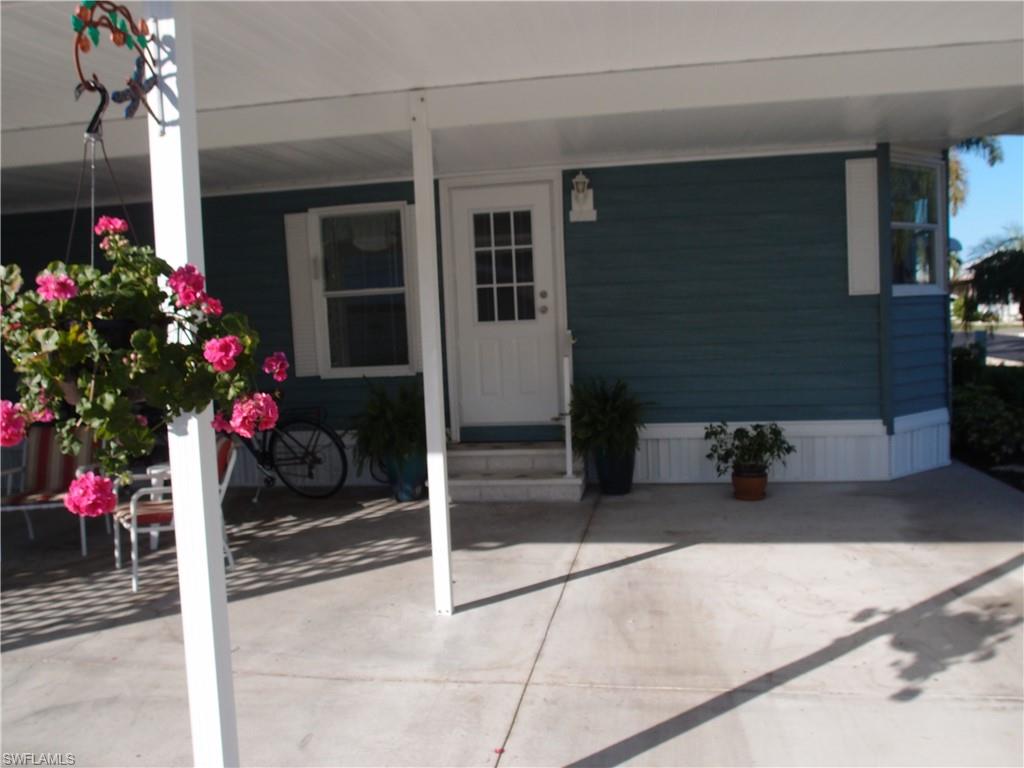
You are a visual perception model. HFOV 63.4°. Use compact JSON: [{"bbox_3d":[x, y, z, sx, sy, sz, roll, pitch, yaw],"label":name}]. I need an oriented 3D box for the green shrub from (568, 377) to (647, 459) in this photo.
[{"bbox_3d":[0.764,0.275,6.575,0.600,0.638,0.552,-2,4,10],"label":"green shrub"}]

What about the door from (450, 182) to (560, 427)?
[{"bbox_3d":[-0.065,-0.686,7.307,0.891,2.118,0.055,-2,4,11],"label":"door"}]

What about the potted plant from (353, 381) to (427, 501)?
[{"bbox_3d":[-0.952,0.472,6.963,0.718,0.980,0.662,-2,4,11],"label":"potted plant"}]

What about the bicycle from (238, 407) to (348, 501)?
[{"bbox_3d":[-2.110,0.460,6.920,1.720,1.000,0.580,-1,12,19],"label":"bicycle"}]

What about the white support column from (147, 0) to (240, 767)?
[{"bbox_3d":[-0.711,0.102,1.848,0.073,2.374,0.072,-2,4,11],"label":"white support column"}]

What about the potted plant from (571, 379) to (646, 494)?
[{"bbox_3d":[0.795,0.425,6.859,0.600,0.938,0.593,-2,4,11],"label":"potted plant"}]

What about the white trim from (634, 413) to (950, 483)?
[{"bbox_3d":[2.474,0.538,7.295,2.843,0.513,0.814,-2,4,11],"label":"white trim"}]

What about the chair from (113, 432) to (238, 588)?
[{"bbox_3d":[-2.076,0.754,5.092,0.621,0.759,0.593,-5,5,-38],"label":"chair"}]

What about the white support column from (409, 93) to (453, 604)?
[{"bbox_3d":[-0.378,-0.124,4.007,0.074,2.509,0.073,-2,4,11],"label":"white support column"}]

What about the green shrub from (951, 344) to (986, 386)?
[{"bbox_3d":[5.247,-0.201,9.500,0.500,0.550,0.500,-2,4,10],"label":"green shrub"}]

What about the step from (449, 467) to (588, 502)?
[{"bbox_3d":[-0.036,0.845,6.838,1.271,0.175,0.455,-2,4,11],"label":"step"}]

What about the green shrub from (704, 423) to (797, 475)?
[{"bbox_3d":[1.755,0.486,6.144,0.653,0.404,0.588,-2,4,10],"label":"green shrub"}]

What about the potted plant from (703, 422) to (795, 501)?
[{"bbox_3d":[1.757,0.573,6.149,0.654,0.577,0.575,-2,4,10],"label":"potted plant"}]

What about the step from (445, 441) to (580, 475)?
[{"bbox_3d":[0.008,0.609,6.865,1.197,0.200,0.394,-2,4,10],"label":"step"}]

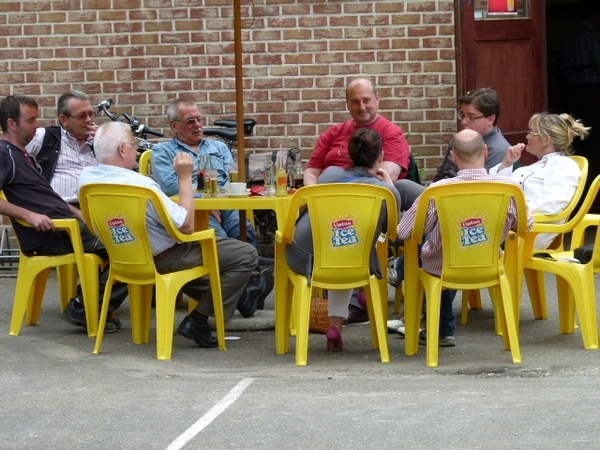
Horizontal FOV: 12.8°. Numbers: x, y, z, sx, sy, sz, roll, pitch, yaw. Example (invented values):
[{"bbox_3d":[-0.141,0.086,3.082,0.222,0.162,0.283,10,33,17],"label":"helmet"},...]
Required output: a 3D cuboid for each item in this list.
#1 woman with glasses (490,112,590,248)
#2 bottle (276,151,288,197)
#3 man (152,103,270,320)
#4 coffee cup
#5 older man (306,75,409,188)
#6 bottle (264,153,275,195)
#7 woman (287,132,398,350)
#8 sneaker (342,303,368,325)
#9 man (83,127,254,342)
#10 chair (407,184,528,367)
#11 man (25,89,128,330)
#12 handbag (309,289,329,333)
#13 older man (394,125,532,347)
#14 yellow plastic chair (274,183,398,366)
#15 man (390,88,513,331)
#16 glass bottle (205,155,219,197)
[{"bbox_3d":[1.140,-0.030,13.624,0.850,1.100,0.540,-4,6,-28],"label":"woman with glasses"},{"bbox_3d":[-0.089,-0.251,13.351,0.057,0.220,0.057,-1,5,0],"label":"bottle"},{"bbox_3d":[-0.508,-0.100,14.980,0.540,1.205,0.840,-4,6,-25],"label":"man"},{"bbox_3d":[-0.329,-0.195,14.070,0.096,0.064,0.088,-2,5,-2],"label":"coffee cup"},{"bbox_3d":[0.315,-0.177,15.150,0.620,1.285,0.840,0,6,18],"label":"older man"},{"bbox_3d":[-0.157,-0.255,13.531,0.056,0.200,0.056,-1,5,0],"label":"bottle"},{"bbox_3d":[0.223,0.070,13.360,0.570,1.130,0.820,-2,5,-2],"label":"woman"},{"bbox_3d":[0.282,0.461,13.937,0.280,0.110,0.105,-6,7,-41],"label":"sneaker"},{"bbox_3d":[-0.678,0.041,13.650,0.560,1.180,0.840,3,7,43],"label":"man"},{"bbox_3d":[0.785,0.211,12.433,0.550,0.850,0.570,-2,5,-5],"label":"chair"},{"bbox_3d":[-1.083,-0.122,14.494,0.850,1.240,0.580,3,7,42],"label":"man"},{"bbox_3d":[0.088,0.439,14.180,0.240,0.250,0.150,-2,5,-2],"label":"handbag"},{"bbox_3d":[0.815,0.073,13.220,0.640,1.120,0.800,-2,5,-5],"label":"older man"},{"bbox_3d":[0.178,0.212,12.592,0.550,0.850,0.570,-2,5,-8],"label":"yellow plastic chair"},{"bbox_3d":[0.847,-0.129,14.197,0.880,1.210,0.580,-5,7,-38],"label":"man"},{"bbox_3d":[-0.462,-0.263,13.650,0.060,0.210,0.060,-1,5,0],"label":"glass bottle"}]

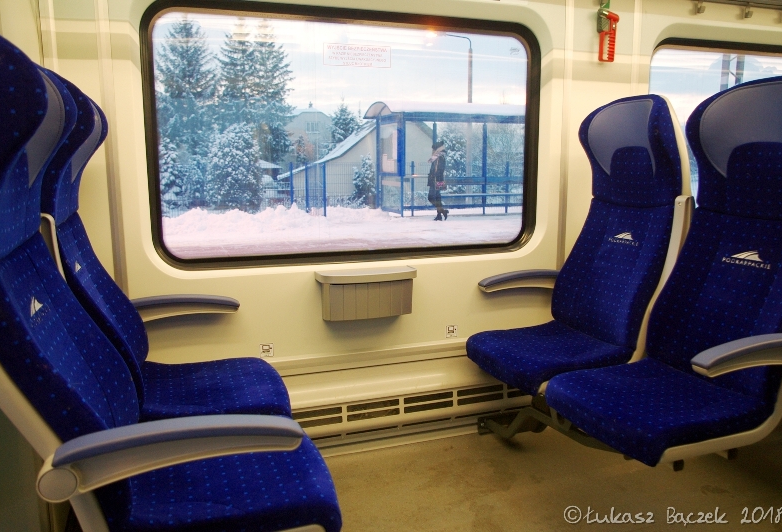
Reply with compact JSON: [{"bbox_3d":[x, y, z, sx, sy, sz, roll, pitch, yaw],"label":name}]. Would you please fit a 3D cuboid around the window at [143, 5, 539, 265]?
[{"bbox_3d":[-0.098,-0.438,2.054,1.377,0.848,0.081,-4,10,-19],"label":"window"}]

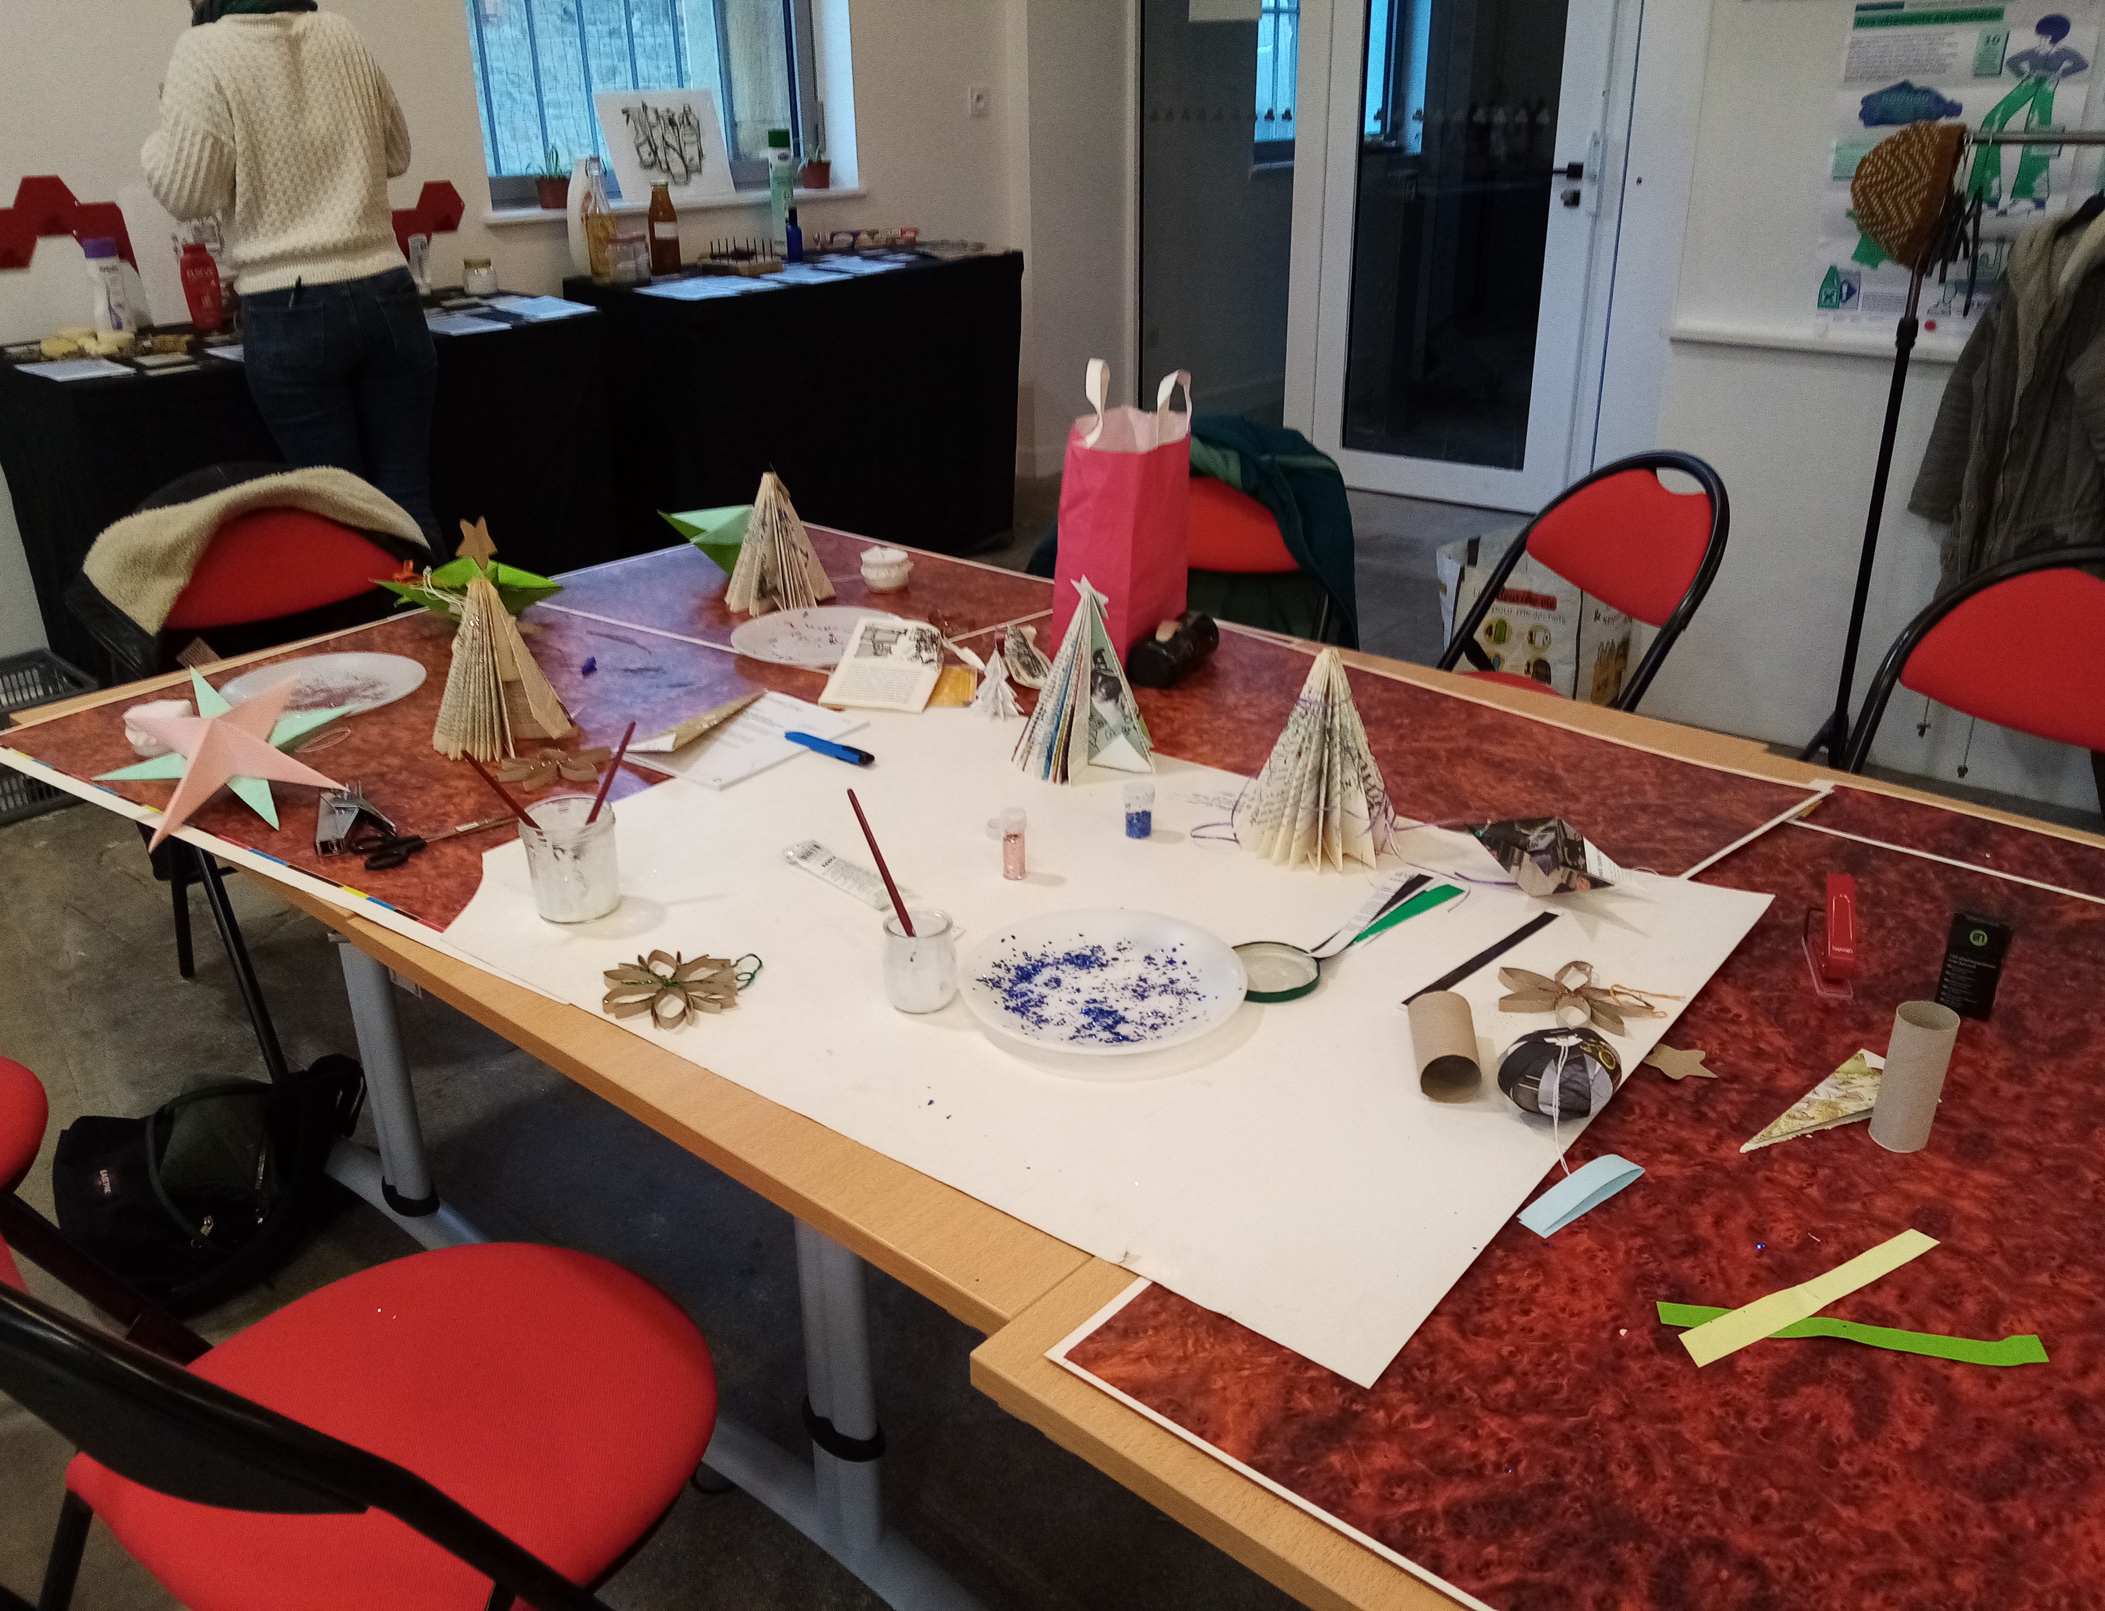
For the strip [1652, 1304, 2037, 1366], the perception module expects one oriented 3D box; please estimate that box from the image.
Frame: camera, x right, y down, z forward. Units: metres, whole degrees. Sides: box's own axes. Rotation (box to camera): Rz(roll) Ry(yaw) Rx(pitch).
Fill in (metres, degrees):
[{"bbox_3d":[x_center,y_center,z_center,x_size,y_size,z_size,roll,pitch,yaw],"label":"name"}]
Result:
[{"bbox_3d":[0.466,0.306,0.942,0.212,0.008,0.025,3,25,9],"label":"strip"}]

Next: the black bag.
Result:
[{"bbox_3d":[-1.122,0.478,2.155,0.350,0.210,0.280,-11,25,-23],"label":"black bag"}]

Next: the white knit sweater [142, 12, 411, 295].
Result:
[{"bbox_3d":[-1.708,-1.431,3.550,0.480,0.560,0.290,-21,30,-39],"label":"white knit sweater"}]

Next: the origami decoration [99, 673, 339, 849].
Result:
[{"bbox_3d":[-0.879,-0.071,1.725,0.250,0.060,0.250,-1,50,-14],"label":"origami decoration"}]

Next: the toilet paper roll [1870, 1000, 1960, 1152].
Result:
[{"bbox_3d":[0.575,0.183,1.078,0.041,0.098,0.041,17,29,35],"label":"toilet paper roll"}]

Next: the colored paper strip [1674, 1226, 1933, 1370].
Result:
[{"bbox_3d":[0.461,0.292,0.976,0.210,0.007,0.021,-13,27,-25],"label":"colored paper strip"}]

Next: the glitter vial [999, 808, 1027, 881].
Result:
[{"bbox_3d":[-0.037,0.037,1.544,0.024,0.066,0.024,-1,23,0],"label":"glitter vial"}]

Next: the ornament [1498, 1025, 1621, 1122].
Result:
[{"bbox_3d":[0.353,0.187,1.127,0.085,0.058,0.085,17,29,35],"label":"ornament"}]

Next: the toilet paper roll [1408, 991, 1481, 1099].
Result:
[{"bbox_3d":[0.290,0.177,1.195,0.043,0.043,0.093,2,24,7],"label":"toilet paper roll"}]

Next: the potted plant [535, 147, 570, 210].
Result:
[{"bbox_3d":[-1.395,-1.748,4.500,0.090,0.165,0.090,19,30,38],"label":"potted plant"}]

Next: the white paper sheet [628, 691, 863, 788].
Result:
[{"bbox_3d":[-0.352,-0.085,1.847,0.184,0.016,0.245,16,29,33],"label":"white paper sheet"}]

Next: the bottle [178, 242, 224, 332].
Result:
[{"bbox_3d":[-2.112,-1.279,3.988,0.080,0.197,0.050,-18,29,-32],"label":"bottle"}]

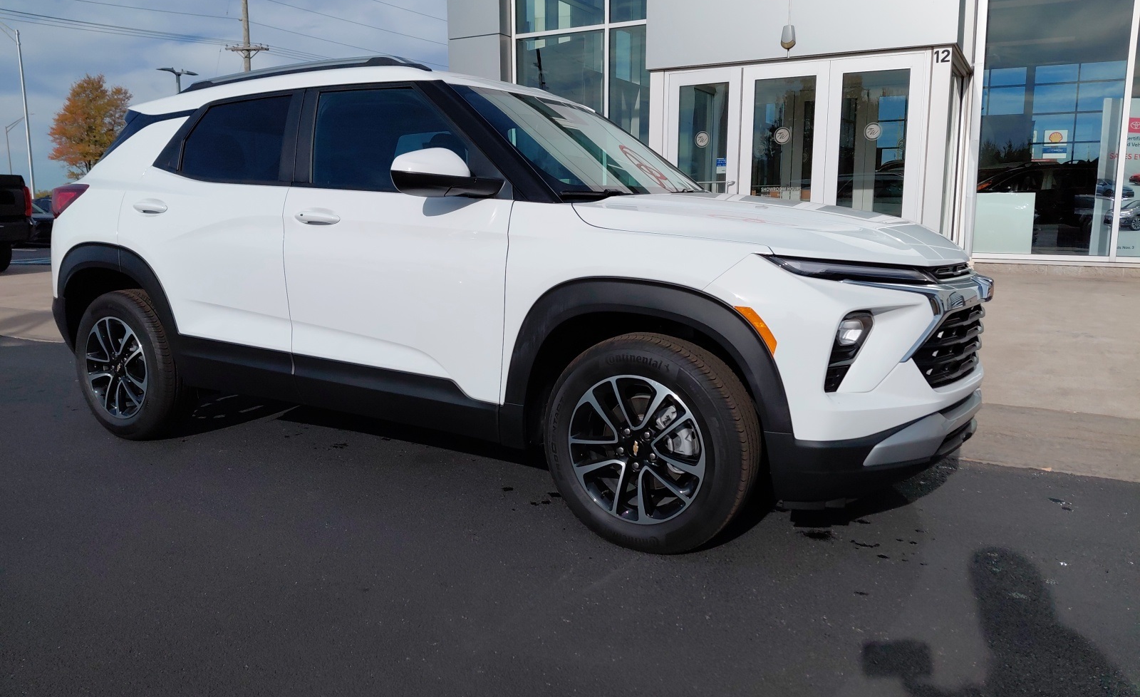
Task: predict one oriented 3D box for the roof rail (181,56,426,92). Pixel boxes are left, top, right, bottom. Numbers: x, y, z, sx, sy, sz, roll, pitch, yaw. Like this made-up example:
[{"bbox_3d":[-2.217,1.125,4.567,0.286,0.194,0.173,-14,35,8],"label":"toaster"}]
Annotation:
[{"bbox_3d":[-1.140,-1.124,3.391,1.460,0.075,0.070,6,10,29],"label":"roof rail"}]

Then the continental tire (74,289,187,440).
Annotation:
[{"bbox_3d":[-2.061,0.077,3.910,0.700,0.700,0.225,6,10,29],"label":"continental tire"}]

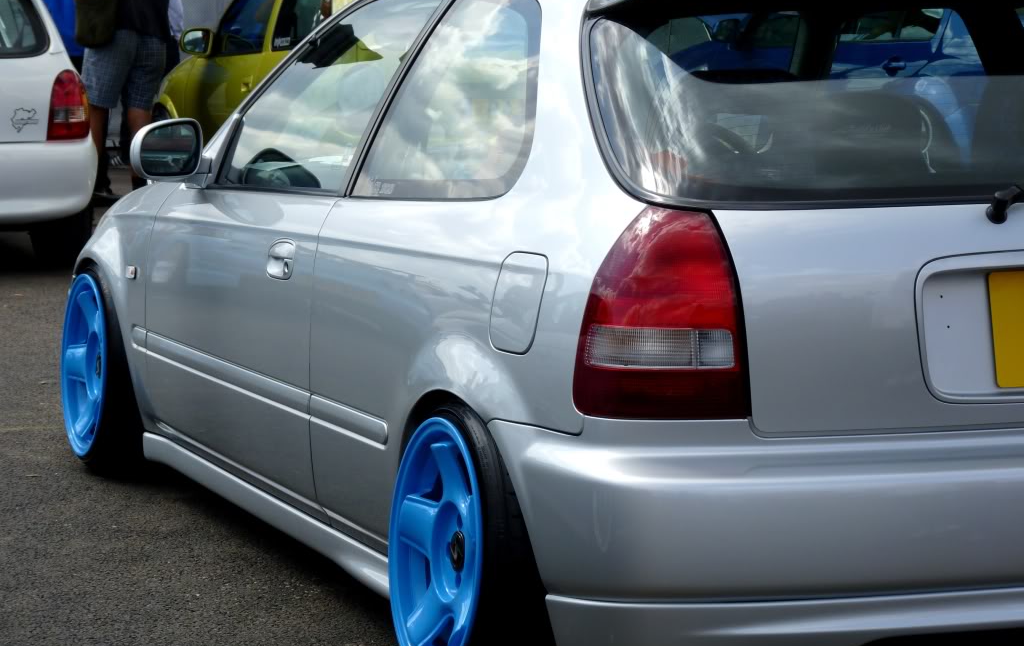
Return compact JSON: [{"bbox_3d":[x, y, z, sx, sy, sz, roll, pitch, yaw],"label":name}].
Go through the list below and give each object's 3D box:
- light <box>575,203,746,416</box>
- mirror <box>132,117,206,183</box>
[{"bbox_3d":[0.210,-0.013,4.824,0.247,0.302,0.161,-1,6,-10],"label":"light"},{"bbox_3d":[-0.707,-0.352,6.768,0.152,0.129,0.110,-2,7,-20],"label":"mirror"}]

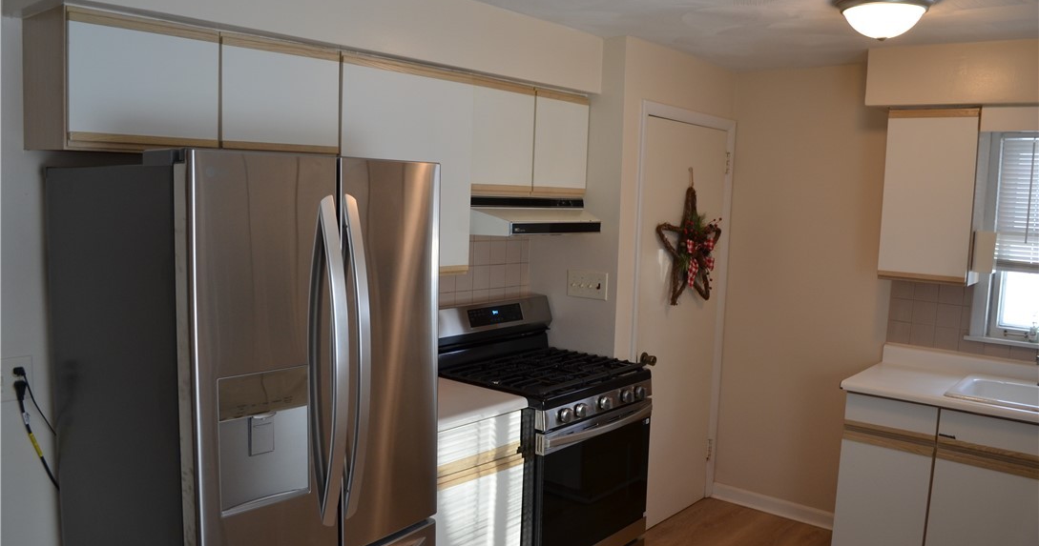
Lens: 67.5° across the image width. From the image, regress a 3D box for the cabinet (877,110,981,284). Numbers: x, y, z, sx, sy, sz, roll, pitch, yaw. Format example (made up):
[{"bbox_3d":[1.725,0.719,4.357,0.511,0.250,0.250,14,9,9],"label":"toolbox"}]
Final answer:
[{"bbox_3d":[1.815,-0.331,3.381,0.371,0.740,0.313,7,8,40],"label":"cabinet"}]

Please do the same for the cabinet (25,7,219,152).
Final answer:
[{"bbox_3d":[-1.065,-0.491,2.087,0.334,0.347,0.410,7,8,40],"label":"cabinet"}]

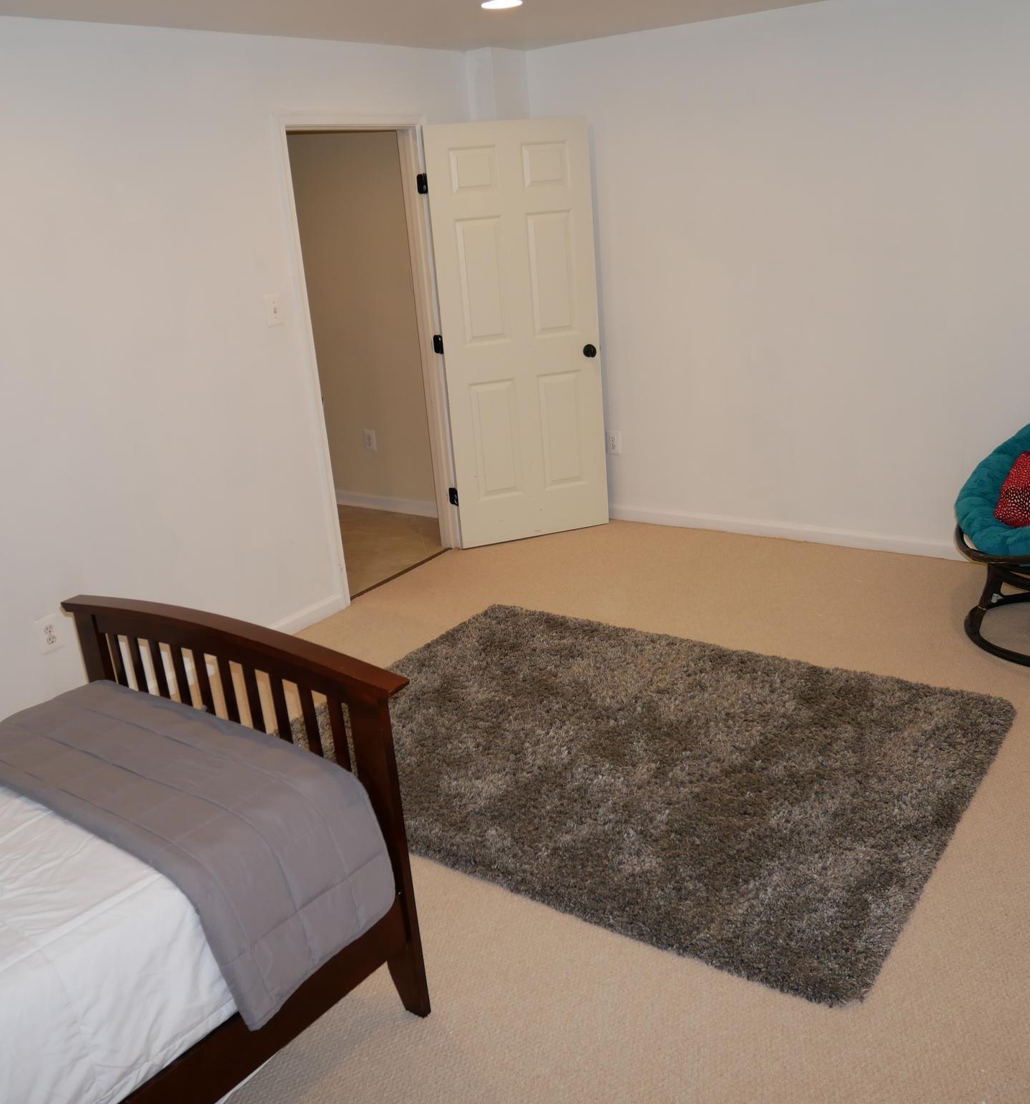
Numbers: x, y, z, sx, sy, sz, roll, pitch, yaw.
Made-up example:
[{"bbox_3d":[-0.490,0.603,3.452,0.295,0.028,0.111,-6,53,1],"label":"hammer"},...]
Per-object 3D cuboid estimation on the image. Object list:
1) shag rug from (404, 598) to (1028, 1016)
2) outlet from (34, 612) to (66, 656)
[{"bbox_3d":[0.321,0.610,3.323,2.106,0.042,1.549,9,23,34],"label":"shag rug"},{"bbox_3d":[-1.615,0.286,3.546,0.010,0.120,0.080,10,24,36],"label":"outlet"}]

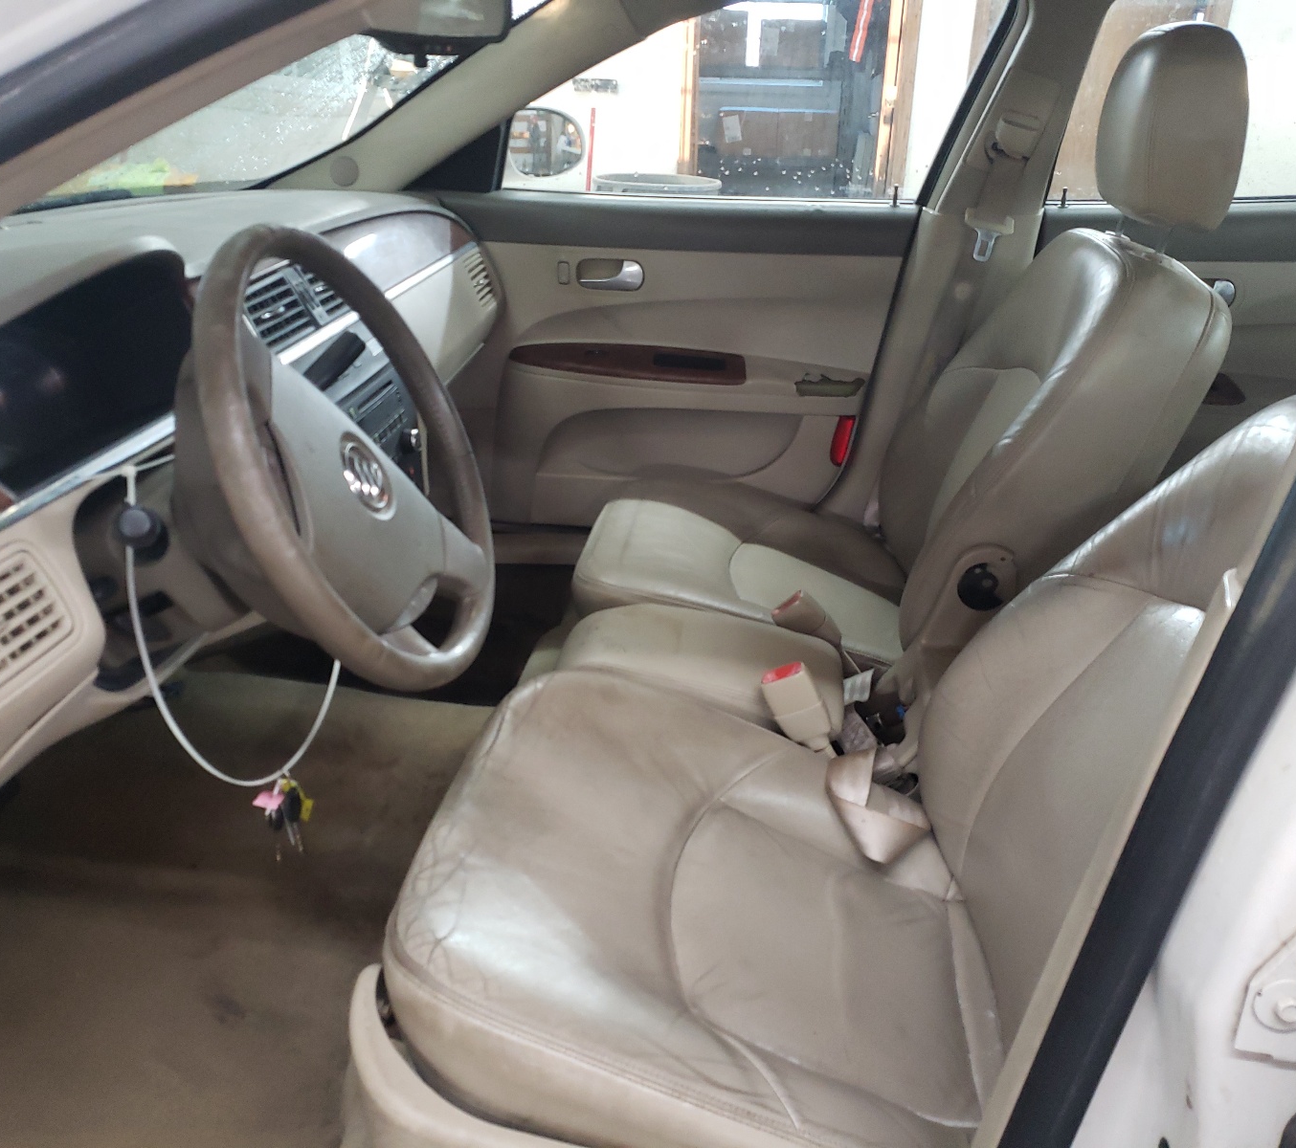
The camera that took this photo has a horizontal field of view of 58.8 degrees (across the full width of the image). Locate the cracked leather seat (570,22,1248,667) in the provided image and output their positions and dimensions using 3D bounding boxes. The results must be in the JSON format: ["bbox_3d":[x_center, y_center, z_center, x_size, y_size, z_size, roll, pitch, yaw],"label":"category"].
[{"bbox_3d":[0.320,-0.274,1.581,0.820,0.885,0.510,4,25,7],"label":"cracked leather seat"}]

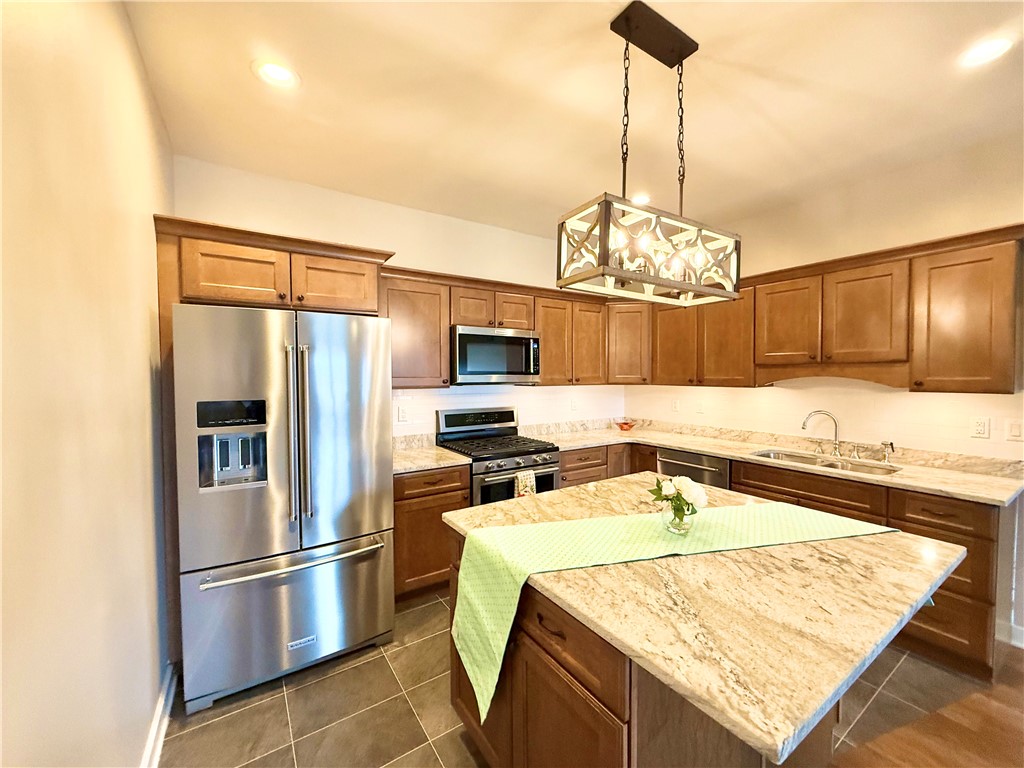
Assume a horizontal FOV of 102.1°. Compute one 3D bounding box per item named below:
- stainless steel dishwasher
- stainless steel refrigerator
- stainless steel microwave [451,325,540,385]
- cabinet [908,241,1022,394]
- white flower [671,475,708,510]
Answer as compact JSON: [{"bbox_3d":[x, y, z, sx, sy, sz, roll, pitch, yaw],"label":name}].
[{"bbox_3d":[1.639,0.942,3.406,0.615,0.845,0.605,-1,2,-34],"label":"stainless steel dishwasher"},{"bbox_3d":[-1.257,0.550,2.354,0.906,1.790,0.895,-1,2,-33],"label":"stainless steel refrigerator"},{"bbox_3d":[-0.188,-0.215,3.388,0.758,0.432,0.435,-1,2,-33],"label":"stainless steel microwave"},{"bbox_3d":[2.563,-0.339,2.337,0.322,0.762,0.396,-1,2,-33],"label":"cabinet"},{"bbox_3d":[0.668,0.406,1.550,0.130,0.115,0.130,-1,2,-33],"label":"white flower"}]

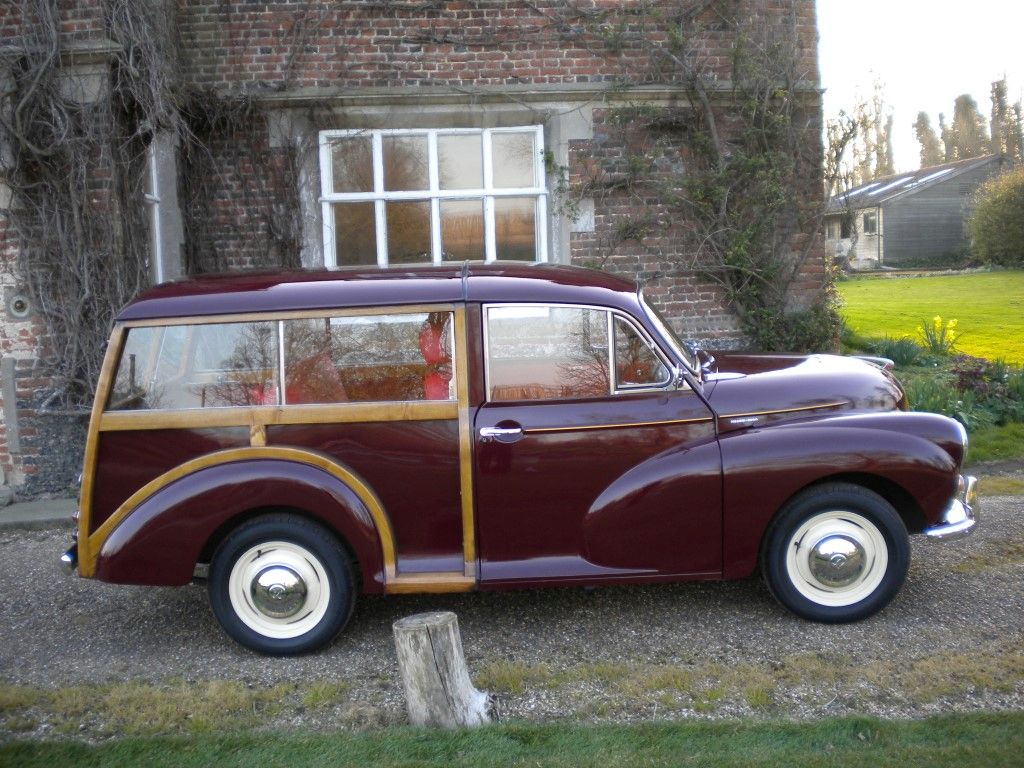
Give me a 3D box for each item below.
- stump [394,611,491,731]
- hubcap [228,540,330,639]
[{"bbox_3d":[-0.239,0.965,3.489,0.310,0.360,0.270,-2,9,-1],"label":"stump"},{"bbox_3d":[-0.904,0.802,4.027,0.392,0.392,0.080,-2,9,-1],"label":"hubcap"}]

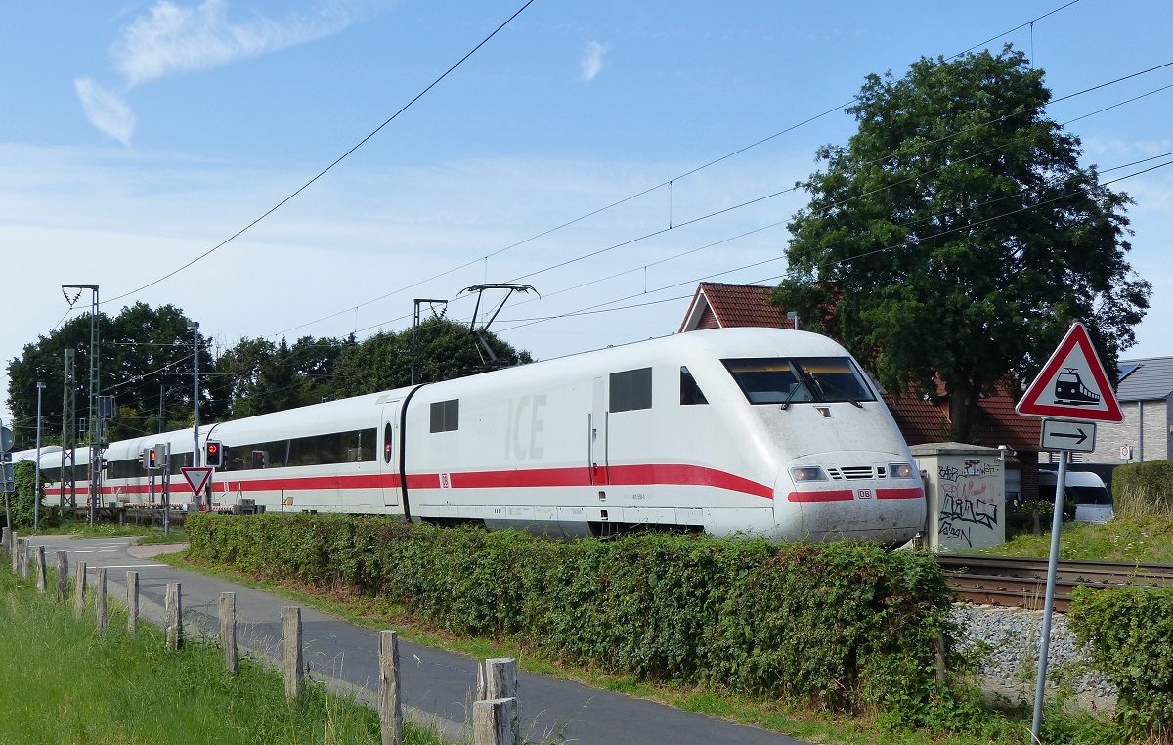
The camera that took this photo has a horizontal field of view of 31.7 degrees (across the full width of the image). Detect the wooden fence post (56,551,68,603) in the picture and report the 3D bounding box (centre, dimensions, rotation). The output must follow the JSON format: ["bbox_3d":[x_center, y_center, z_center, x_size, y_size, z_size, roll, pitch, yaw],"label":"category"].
[{"bbox_3d":[-9.844,3.862,38.800,0.165,1.028,0.165,0,-4,-20],"label":"wooden fence post"}]

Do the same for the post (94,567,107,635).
[{"bbox_3d":[-7.084,3.388,30.168,0.150,1.050,0.150,1,-4,-20],"label":"post"}]

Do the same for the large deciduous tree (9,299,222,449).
[{"bbox_3d":[-38.470,3.031,168.140,17.320,17.350,15.500,0,-4,0],"label":"large deciduous tree"}]

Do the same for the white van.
[{"bbox_3d":[18.745,5.341,82.611,2.000,2.600,5.600,1,-4,-16],"label":"white van"}]

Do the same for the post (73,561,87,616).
[{"bbox_3d":[-8.125,3.530,33.170,0.150,0.970,0.150,1,-4,-20],"label":"post"}]

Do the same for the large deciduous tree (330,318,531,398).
[{"bbox_3d":[-9.037,2.859,120.056,11.580,11.860,10.500,0,-4,0],"label":"large deciduous tree"}]

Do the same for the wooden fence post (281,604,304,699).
[{"bbox_3d":[-2.757,2.647,19.400,0.150,0.917,0.150,0,-4,-20],"label":"wooden fence post"}]

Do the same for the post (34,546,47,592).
[{"bbox_3d":[-11.083,4.024,41.969,0.165,1.000,0.165,1,-4,-20],"label":"post"}]

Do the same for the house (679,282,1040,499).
[{"bbox_3d":[10.191,1.552,85.450,13.200,9.850,11.500,2,-4,-31],"label":"house"}]

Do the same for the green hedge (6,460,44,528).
[{"bbox_3d":[-20.611,4.412,75.873,1.440,2.460,2.000,0,-4,0],"label":"green hedge"}]

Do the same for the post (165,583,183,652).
[{"bbox_3d":[-5.215,3.104,26.100,0.155,0.913,0.155,1,-4,-20],"label":"post"}]

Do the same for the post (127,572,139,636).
[{"bbox_3d":[-6.137,3.189,27.971,0.145,0.950,0.145,1,-4,-20],"label":"post"}]

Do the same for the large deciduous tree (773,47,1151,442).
[{"bbox_3d":[11.328,-2.410,62.000,11.300,14.800,11.300,1,-4,-18],"label":"large deciduous tree"}]

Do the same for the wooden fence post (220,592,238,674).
[{"bbox_3d":[-3.744,2.783,21.571,0.155,0.950,0.160,1,-4,-20],"label":"wooden fence post"}]

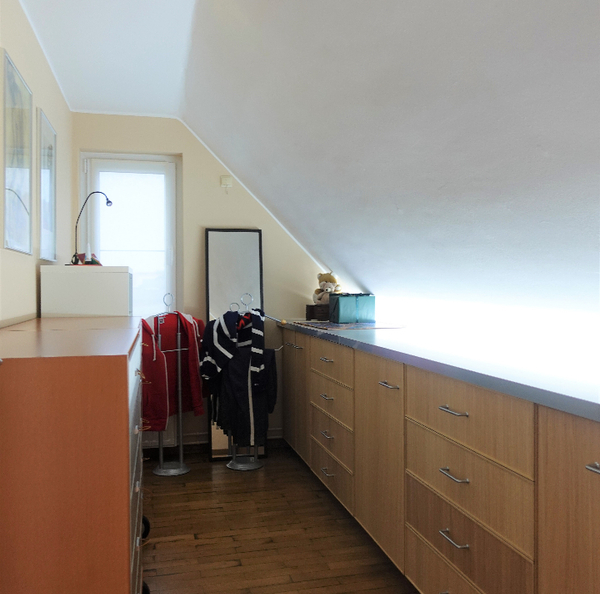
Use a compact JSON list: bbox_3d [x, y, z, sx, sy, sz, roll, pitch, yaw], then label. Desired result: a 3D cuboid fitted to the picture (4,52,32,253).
[{"bbox_3d":[-1.169,-0.555,2.494,0.025,0.738,0.512,0,0,-14],"label":"picture"}]

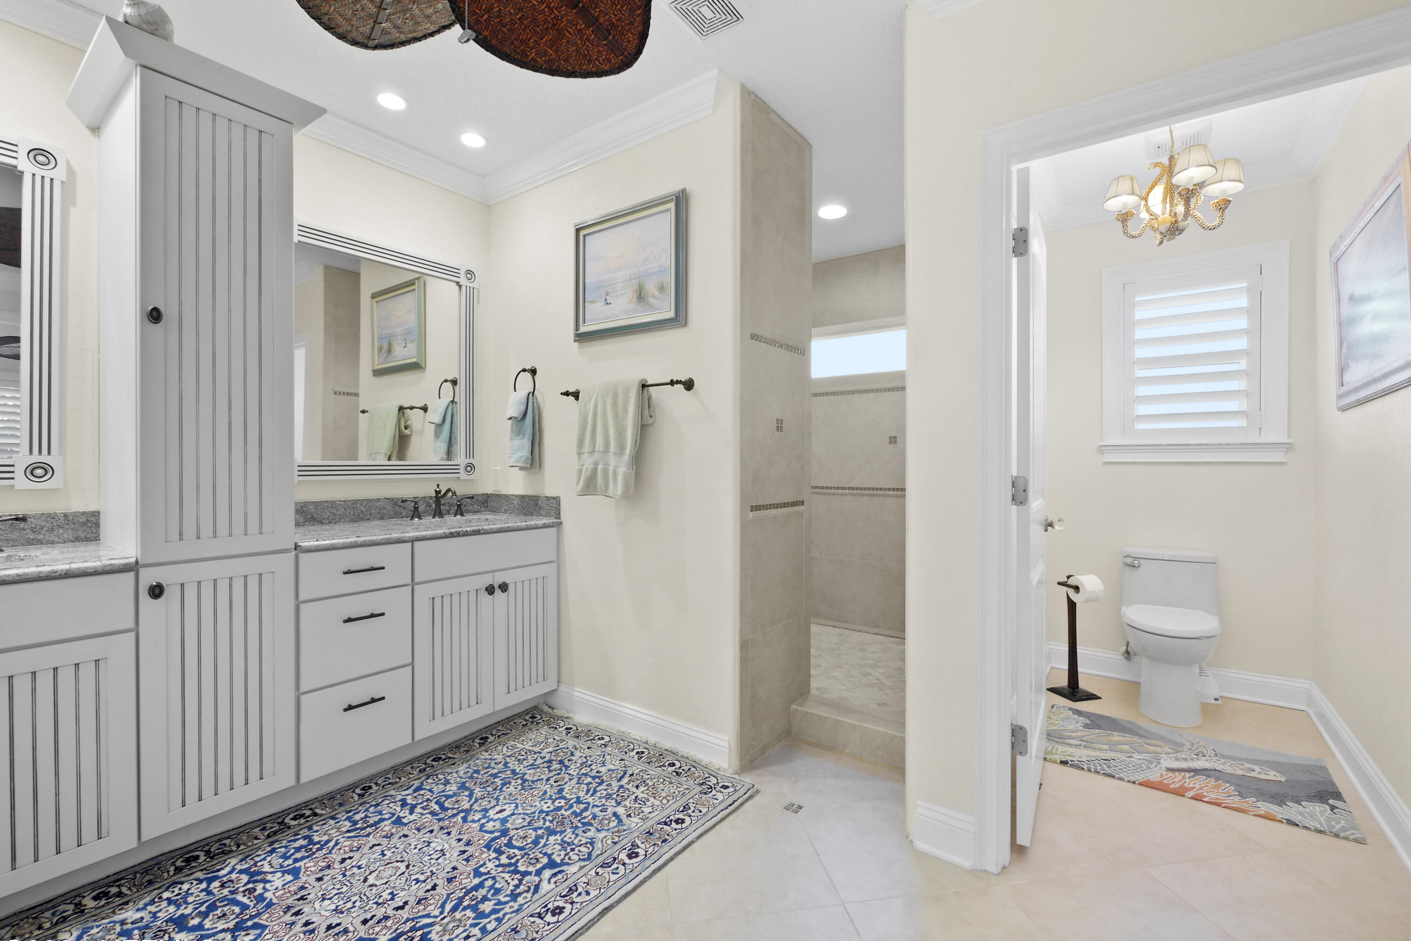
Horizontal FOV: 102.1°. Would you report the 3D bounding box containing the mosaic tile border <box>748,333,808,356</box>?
[{"bbox_3d":[0.313,-0.518,2.366,0.010,0.027,0.430,0,0,39],"label":"mosaic tile border"}]

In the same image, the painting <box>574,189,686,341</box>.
[{"bbox_3d":[-0.323,-0.829,2.390,0.605,0.520,0.040,1,1,34],"label":"painting"}]

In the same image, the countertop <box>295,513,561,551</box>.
[{"bbox_3d":[-1.236,0.248,2.471,0.570,0.036,1.060,0,0,39],"label":"countertop"}]

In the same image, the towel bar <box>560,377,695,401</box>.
[{"bbox_3d":[-0.357,-0.347,2.435,0.690,0.055,0.095,0,0,34],"label":"towel bar"}]

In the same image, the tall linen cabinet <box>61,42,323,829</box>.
[{"bbox_3d":[-1.669,-0.031,1.901,0.605,2.350,0.503,0,0,39],"label":"tall linen cabinet"}]

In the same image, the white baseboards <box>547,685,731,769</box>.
[{"bbox_3d":[-0.343,1.066,2.435,1.030,0.133,0.016,1,1,34],"label":"white baseboards"}]

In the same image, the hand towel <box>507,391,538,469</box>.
[{"bbox_3d":[-0.868,-0.191,2.705,0.150,0.360,0.100,1,1,34],"label":"hand towel"}]

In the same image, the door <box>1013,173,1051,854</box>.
[{"bbox_3d":[1.170,0.114,2.038,0.036,2.040,0.760,0,0,34],"label":"door"}]

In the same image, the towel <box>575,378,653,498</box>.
[{"bbox_3d":[-0.380,-0.127,2.374,0.390,0.485,0.090,1,1,34],"label":"towel"}]

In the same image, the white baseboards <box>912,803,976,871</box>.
[{"bbox_3d":[0.706,1.077,1.692,0.165,0.135,0.024,1,1,31],"label":"white baseboards"}]

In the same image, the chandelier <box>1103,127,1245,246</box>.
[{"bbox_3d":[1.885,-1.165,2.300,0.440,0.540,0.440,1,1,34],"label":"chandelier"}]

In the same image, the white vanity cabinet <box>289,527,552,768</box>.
[{"bbox_3d":[-1.243,0.707,2.480,0.540,0.870,1.056,0,0,39],"label":"white vanity cabinet"}]

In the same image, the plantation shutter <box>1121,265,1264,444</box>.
[{"bbox_3d":[2.465,-0.578,2.914,0.555,0.845,0.050,1,1,34],"label":"plantation shutter"}]

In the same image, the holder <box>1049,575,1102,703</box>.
[{"bbox_3d":[1.877,0.835,2.880,0.200,0.600,0.185,0,1,-17],"label":"holder"}]

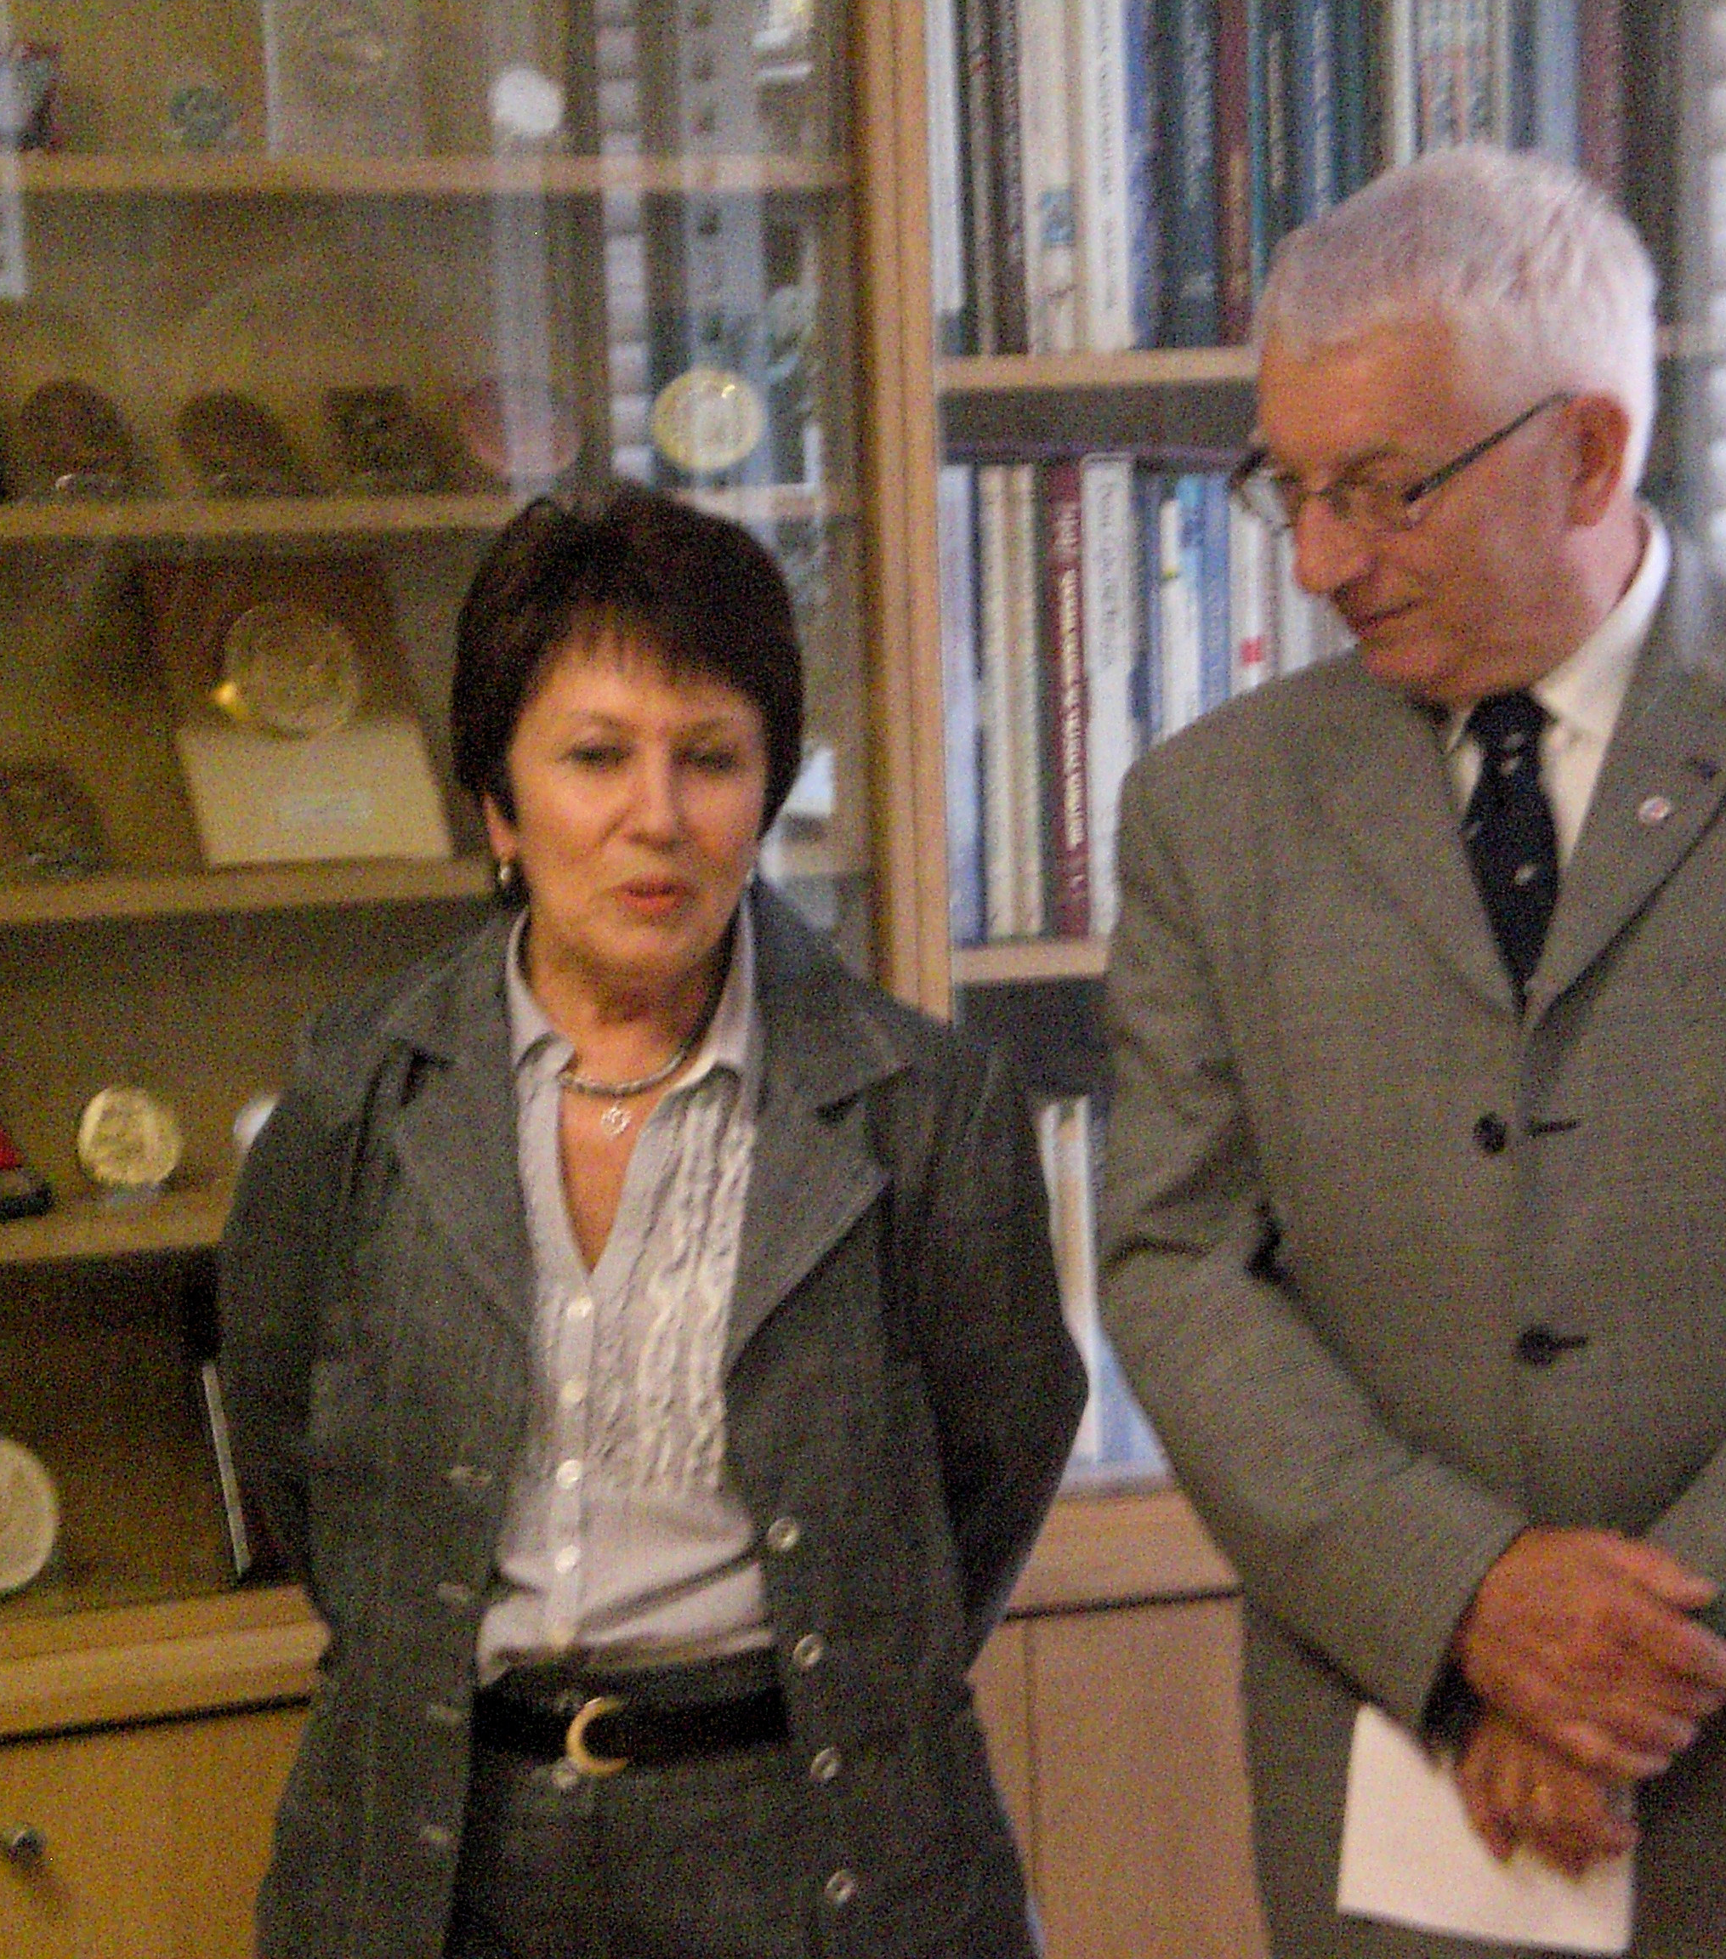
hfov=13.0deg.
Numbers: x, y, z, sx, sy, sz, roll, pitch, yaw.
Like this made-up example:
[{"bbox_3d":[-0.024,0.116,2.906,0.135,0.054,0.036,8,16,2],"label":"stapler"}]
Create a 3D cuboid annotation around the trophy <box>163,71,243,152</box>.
[{"bbox_3d":[-0.395,-0.520,4.519,0.048,0.050,0.018,-3,-10,-20],"label":"trophy"}]

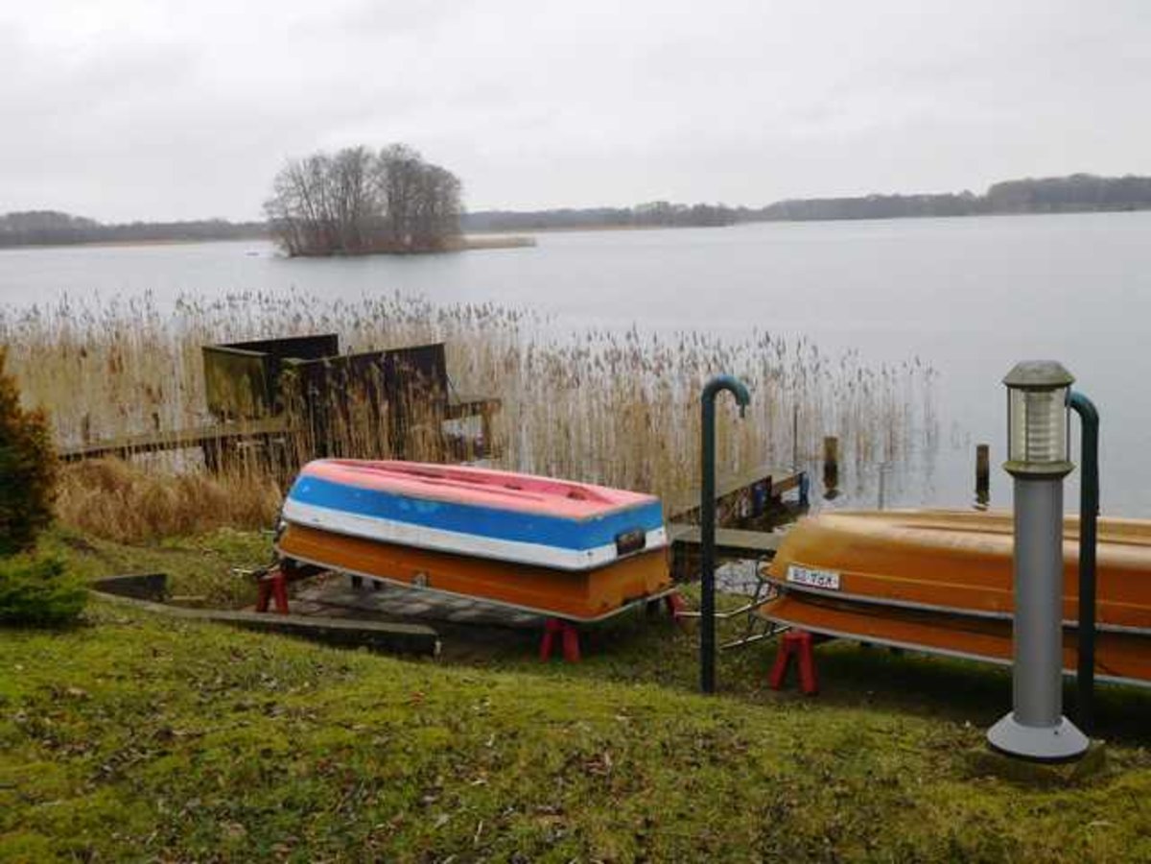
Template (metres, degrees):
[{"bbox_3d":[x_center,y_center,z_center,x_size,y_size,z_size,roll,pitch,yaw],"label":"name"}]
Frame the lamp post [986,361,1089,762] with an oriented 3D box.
[{"bbox_3d":[1.350,0.364,3.853,0.283,1.130,0.283,1,9,19],"label":"lamp post"}]

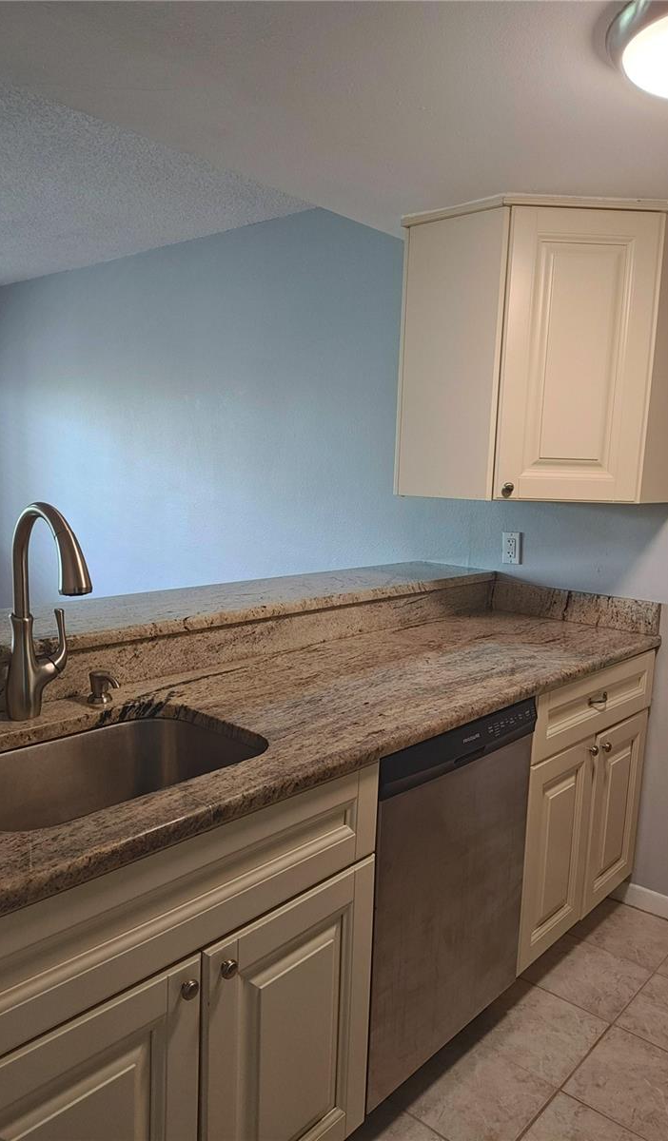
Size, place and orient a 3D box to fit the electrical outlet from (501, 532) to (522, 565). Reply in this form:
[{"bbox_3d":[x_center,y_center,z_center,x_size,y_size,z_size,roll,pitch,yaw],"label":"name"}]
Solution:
[{"bbox_3d":[0.646,-0.080,2.759,0.071,0.116,0.010,9,10,42],"label":"electrical outlet"}]

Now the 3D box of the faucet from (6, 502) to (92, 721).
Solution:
[{"bbox_3d":[-0.510,0.084,1.427,0.275,0.420,0.122,9,10,42],"label":"faucet"}]

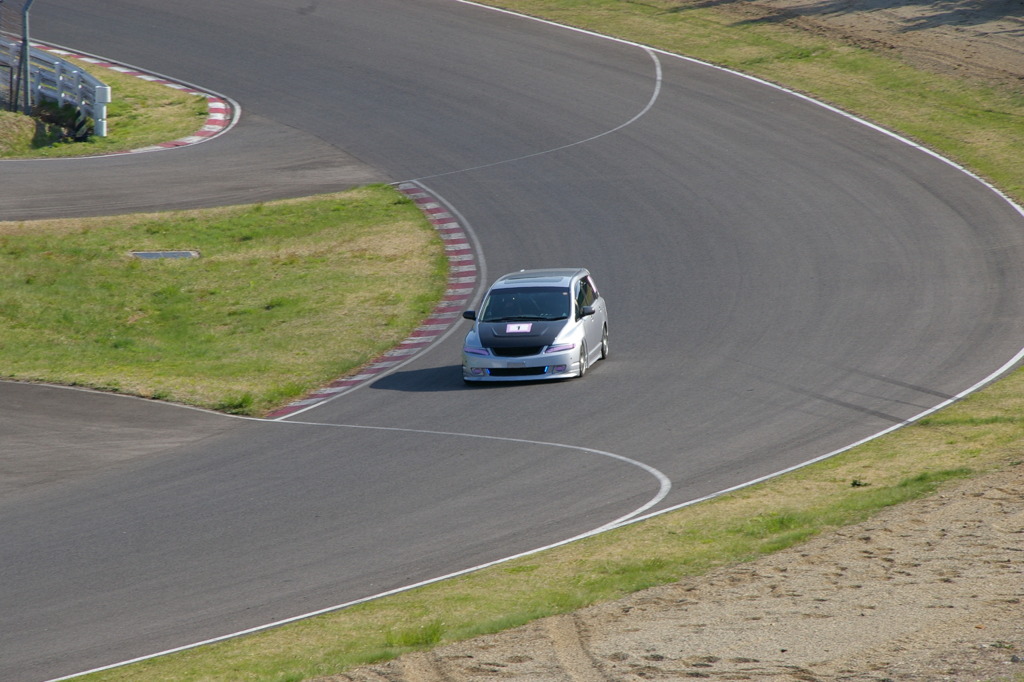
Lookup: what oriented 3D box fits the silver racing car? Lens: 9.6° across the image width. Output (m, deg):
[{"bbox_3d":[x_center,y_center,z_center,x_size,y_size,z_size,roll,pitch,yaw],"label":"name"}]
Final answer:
[{"bbox_3d":[0.390,-0.275,93.800,1.830,1.500,4.770,-1,5,8],"label":"silver racing car"}]

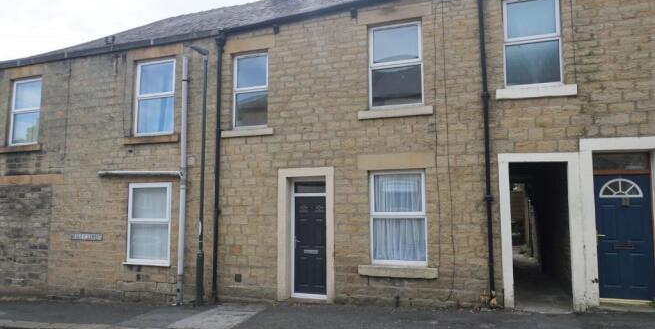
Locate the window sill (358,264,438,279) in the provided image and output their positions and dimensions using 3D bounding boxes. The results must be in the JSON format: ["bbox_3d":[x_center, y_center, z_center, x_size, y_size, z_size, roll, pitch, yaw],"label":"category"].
[{"bbox_3d":[1.301,1.958,8.003,1.441,0.181,0.170,-2,-5,21],"label":"window sill"}]

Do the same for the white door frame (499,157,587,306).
[{"bbox_3d":[3.542,1.094,7.244,1.219,2.537,0.200,-2,-6,20],"label":"white door frame"}]

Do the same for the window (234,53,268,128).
[{"bbox_3d":[-1.656,-1.601,9.580,0.851,1.635,0.100,-2,-5,21],"label":"window"}]

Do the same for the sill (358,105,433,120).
[{"bbox_3d":[1.293,-0.955,8.260,1.412,0.157,0.170,-2,-5,21],"label":"sill"}]

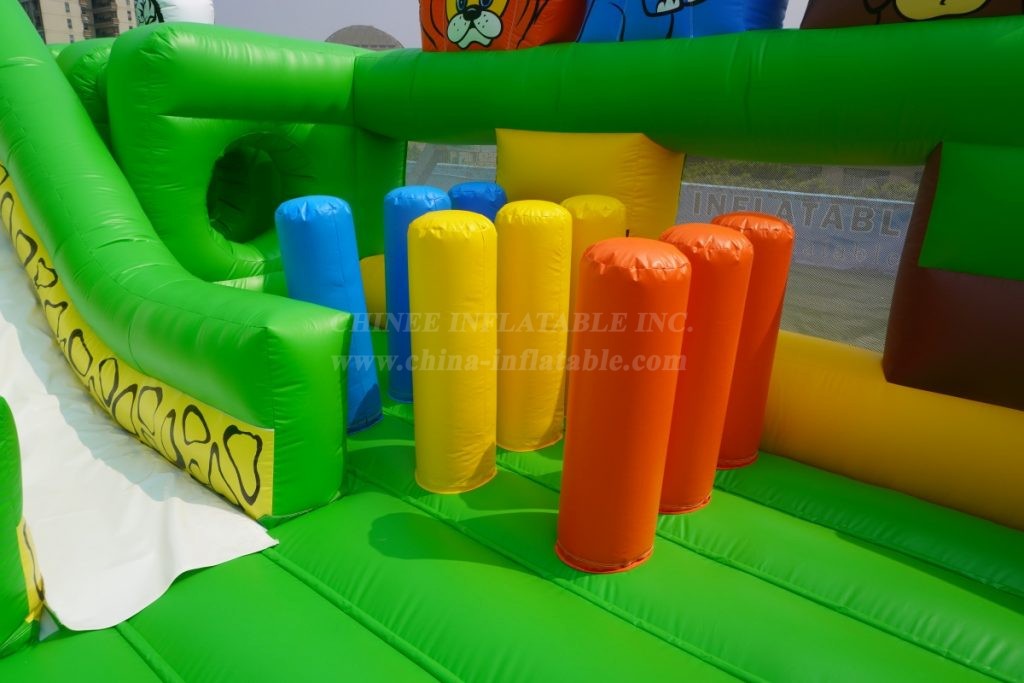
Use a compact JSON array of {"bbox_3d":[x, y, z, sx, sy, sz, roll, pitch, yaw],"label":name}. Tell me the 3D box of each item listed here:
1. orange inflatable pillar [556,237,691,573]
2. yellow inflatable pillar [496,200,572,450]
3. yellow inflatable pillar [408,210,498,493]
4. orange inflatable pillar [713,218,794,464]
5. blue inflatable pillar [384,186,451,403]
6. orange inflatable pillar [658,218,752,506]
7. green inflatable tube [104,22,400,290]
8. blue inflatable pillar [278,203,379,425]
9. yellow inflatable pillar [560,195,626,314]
[{"bbox_3d":[0.400,0.238,2.539,0.378,1.212,0.378,3,20,-1],"label":"orange inflatable pillar"},{"bbox_3d":[0.100,-0.079,3.447,0.369,1.220,0.369,1,19,0],"label":"yellow inflatable pillar"},{"bbox_3d":[-0.254,0.045,3.044,0.377,1.215,0.377,1,19,0],"label":"yellow inflatable pillar"},{"bbox_3d":[1.007,-0.009,3.058,0.349,1.110,0.349,17,24,36],"label":"orange inflatable pillar"},{"bbox_3d":[-0.545,-0.277,3.993,0.373,1.209,0.373,2,19,-1],"label":"blue inflatable pillar"},{"bbox_3d":[0.759,0.116,2.947,0.371,1.211,0.371,17,23,33],"label":"orange inflatable pillar"},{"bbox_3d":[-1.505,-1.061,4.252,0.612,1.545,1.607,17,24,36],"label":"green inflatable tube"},{"bbox_3d":[-0.945,-0.134,3.562,0.372,1.207,0.372,10,24,35],"label":"blue inflatable pillar"},{"bbox_3d":[0.442,-0.240,3.999,0.371,1.197,0.371,15,23,34],"label":"yellow inflatable pillar"}]

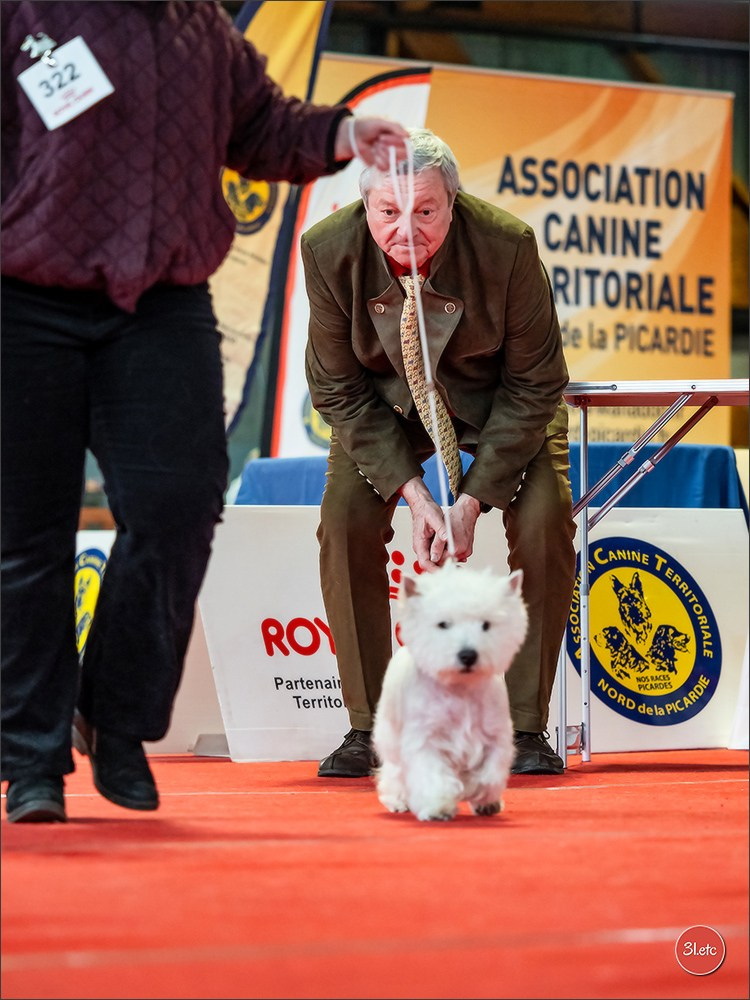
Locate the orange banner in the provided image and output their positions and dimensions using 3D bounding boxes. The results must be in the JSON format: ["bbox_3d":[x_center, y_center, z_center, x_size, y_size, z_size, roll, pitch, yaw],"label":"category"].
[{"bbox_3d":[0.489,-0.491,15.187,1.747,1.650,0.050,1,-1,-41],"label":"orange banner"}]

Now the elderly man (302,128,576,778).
[{"bbox_3d":[0.121,-0.076,9.273,0.520,1.190,0.750,0,-1,5],"label":"elderly man"}]

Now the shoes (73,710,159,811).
[{"bbox_3d":[-0.396,0.372,7.450,0.095,0.095,0.265,0,21,-20],"label":"shoes"}]

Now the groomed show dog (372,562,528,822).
[{"bbox_3d":[0.115,0.291,7.556,0.195,0.388,0.490,0,-1,-9],"label":"groomed show dog"}]

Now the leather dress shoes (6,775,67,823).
[{"bbox_3d":[-0.509,0.432,7.373,0.093,0.100,0.265,0,-1,0],"label":"leather dress shoes"}]

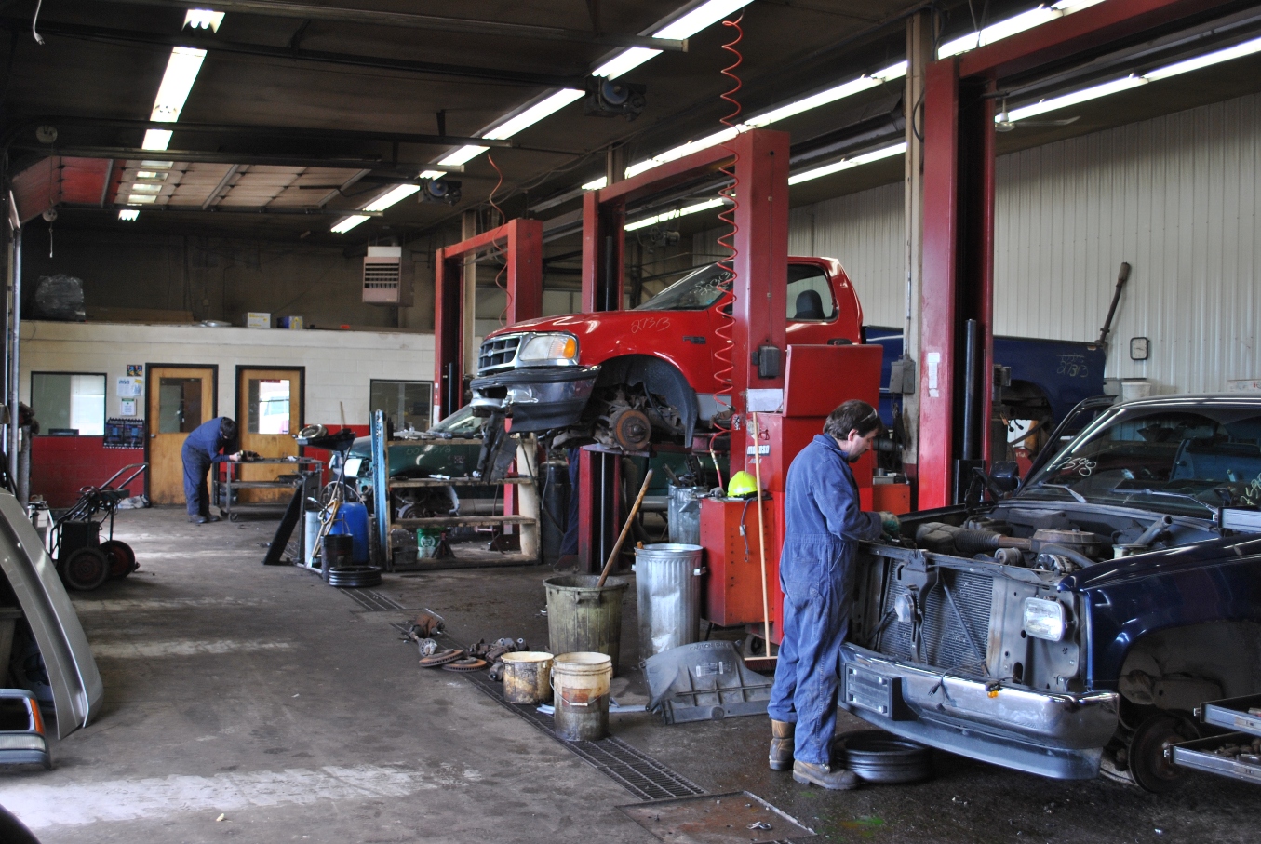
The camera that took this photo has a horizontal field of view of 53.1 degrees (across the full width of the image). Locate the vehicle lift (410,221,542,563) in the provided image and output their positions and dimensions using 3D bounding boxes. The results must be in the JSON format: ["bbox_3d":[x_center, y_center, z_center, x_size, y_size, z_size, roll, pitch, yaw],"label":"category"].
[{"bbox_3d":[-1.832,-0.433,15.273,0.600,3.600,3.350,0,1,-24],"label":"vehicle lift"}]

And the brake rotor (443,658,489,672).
[{"bbox_3d":[-1.024,1.487,7.788,0.278,0.055,0.278,1,1,0],"label":"brake rotor"}]

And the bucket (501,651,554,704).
[{"bbox_3d":[-0.582,1.436,7.092,0.298,0.236,0.298,1,1,0],"label":"bucket"}]

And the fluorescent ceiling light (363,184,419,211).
[{"bbox_3d":[-3.145,-2.993,16.646,0.280,0.120,2.380,0,1,-24],"label":"fluorescent ceiling light"}]

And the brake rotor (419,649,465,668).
[{"bbox_3d":[-1.163,1.460,7.800,0.280,0.055,0.280,-13,-1,-24],"label":"brake rotor"}]

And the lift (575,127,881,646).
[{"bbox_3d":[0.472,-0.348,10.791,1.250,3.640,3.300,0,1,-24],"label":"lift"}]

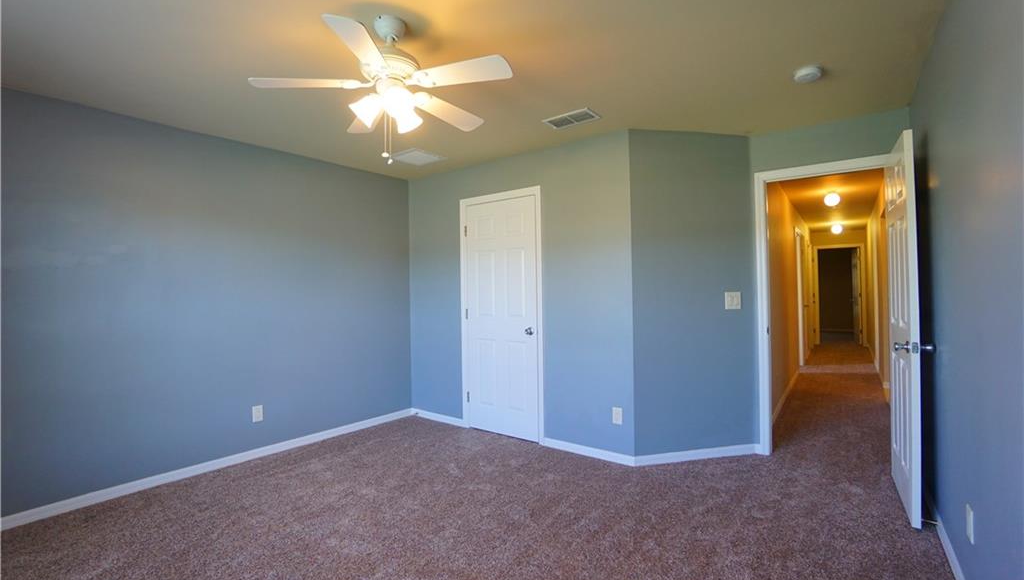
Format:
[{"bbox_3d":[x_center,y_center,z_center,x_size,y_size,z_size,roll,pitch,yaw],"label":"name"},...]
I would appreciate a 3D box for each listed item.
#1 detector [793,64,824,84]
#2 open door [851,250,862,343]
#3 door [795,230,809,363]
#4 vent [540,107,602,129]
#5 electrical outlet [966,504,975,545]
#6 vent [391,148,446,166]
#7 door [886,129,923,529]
[{"bbox_3d":[1.608,-1.169,2.314,0.135,0.042,0.135,-1,-1,38],"label":"detector"},{"bbox_3d":[7.375,0.120,9.144,0.040,2.030,0.740,-1,-1,31],"label":"open door"},{"bbox_3d":[4.691,0.138,6.923,0.045,2.030,0.760,-1,-1,38],"label":"door"},{"bbox_3d":[0.400,-1.155,2.914,0.350,0.020,0.190,-1,-1,38],"label":"vent"},{"bbox_3d":[1.715,0.874,1.597,0.008,0.117,0.072,-1,-1,38],"label":"electrical outlet"},{"bbox_3d":[-0.808,-1.130,3.686,0.350,0.020,0.340,-1,-1,38],"label":"vent"},{"bbox_3d":[2.272,0.197,2.488,0.040,2.030,0.770,-1,-1,36],"label":"door"}]

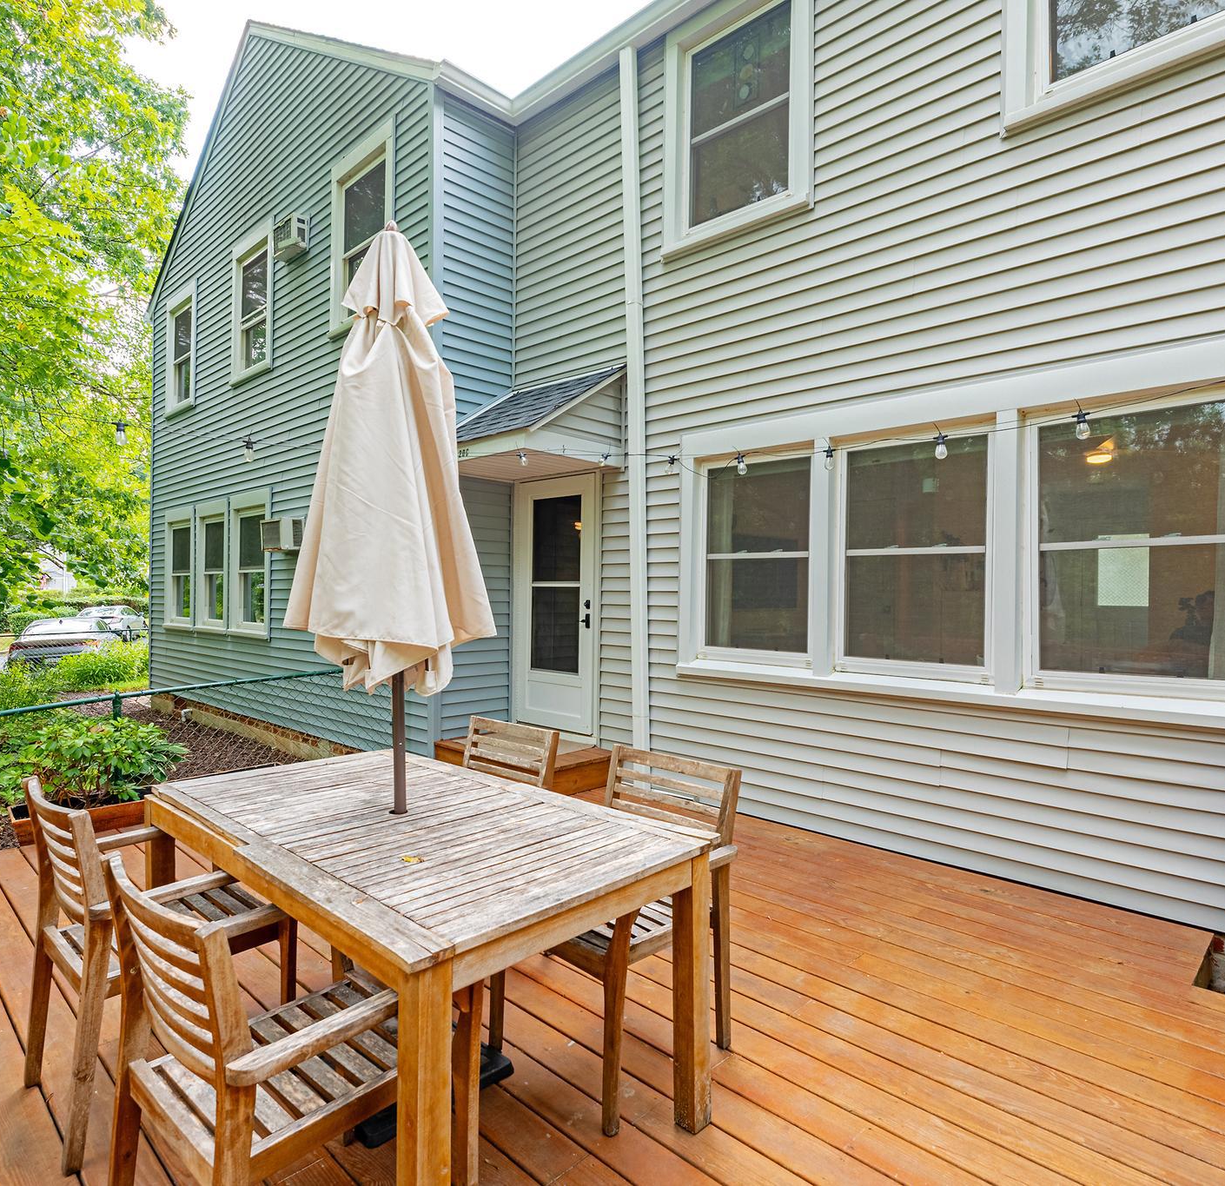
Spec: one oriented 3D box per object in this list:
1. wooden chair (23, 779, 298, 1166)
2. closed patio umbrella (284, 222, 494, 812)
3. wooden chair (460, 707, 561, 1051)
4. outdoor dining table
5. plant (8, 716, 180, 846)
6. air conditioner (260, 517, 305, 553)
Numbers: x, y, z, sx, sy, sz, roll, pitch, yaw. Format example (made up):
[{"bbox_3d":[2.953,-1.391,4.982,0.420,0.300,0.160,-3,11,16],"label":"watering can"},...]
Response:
[{"bbox_3d":[-1.286,0.963,1.986,0.550,0.860,0.570,-1,-1,43],"label":"wooden chair"},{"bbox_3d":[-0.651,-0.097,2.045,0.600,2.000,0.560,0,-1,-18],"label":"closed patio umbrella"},{"bbox_3d":[-0.615,0.968,2.638,0.550,0.860,0.570,-1,-1,43],"label":"wooden chair"},{"bbox_3d":[-0.636,1.019,2.075,1.671,0.749,0.893,-1,-1,43],"label":"outdoor dining table"},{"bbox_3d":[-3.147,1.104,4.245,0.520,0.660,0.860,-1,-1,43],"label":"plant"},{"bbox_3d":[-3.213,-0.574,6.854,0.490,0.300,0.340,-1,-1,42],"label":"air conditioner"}]

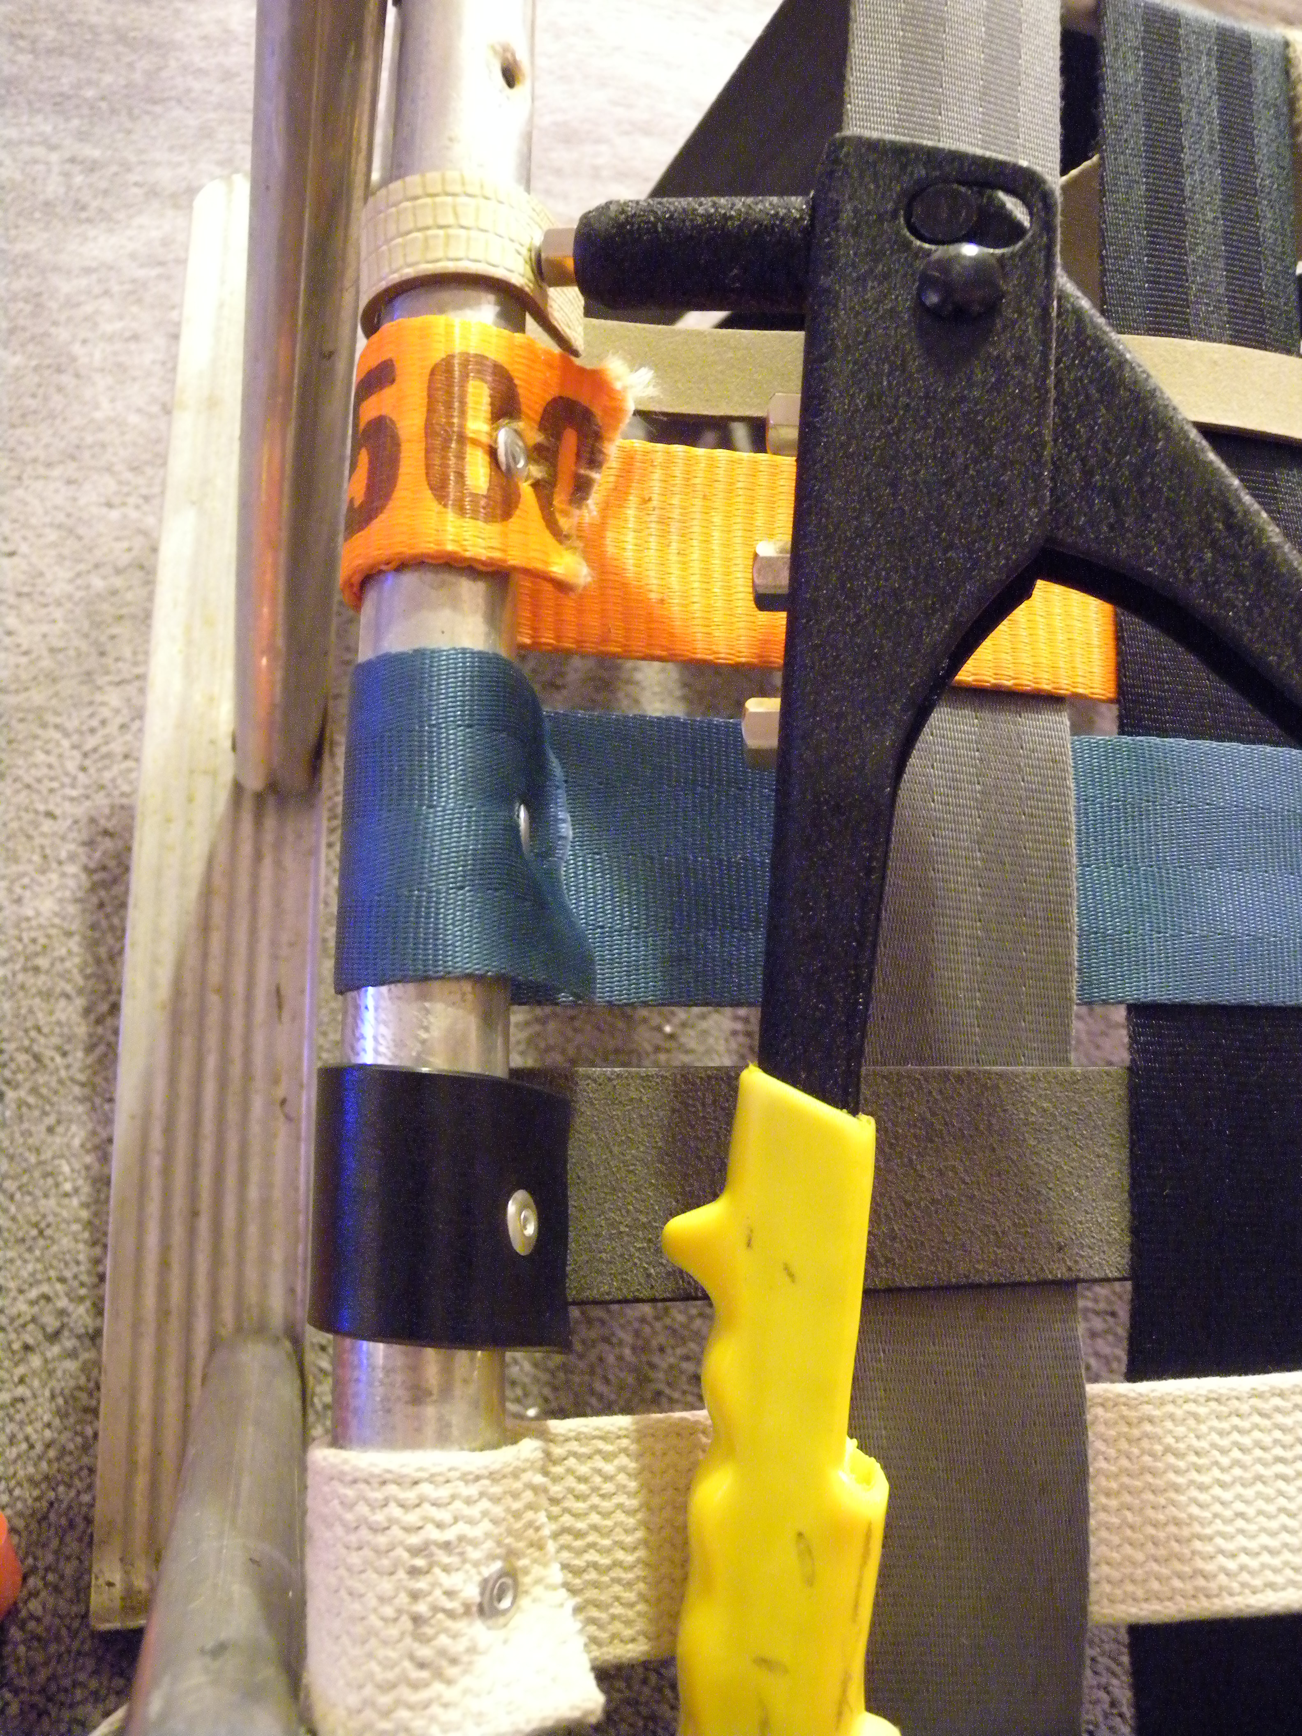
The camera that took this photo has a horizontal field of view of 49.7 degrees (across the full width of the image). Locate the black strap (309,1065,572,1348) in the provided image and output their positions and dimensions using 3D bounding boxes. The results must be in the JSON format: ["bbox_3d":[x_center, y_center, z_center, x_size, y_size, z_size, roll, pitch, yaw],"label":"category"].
[{"bbox_3d":[-0.031,0.050,0.208,0.038,0.029,0.040,1,77,-11],"label":"black strap"}]

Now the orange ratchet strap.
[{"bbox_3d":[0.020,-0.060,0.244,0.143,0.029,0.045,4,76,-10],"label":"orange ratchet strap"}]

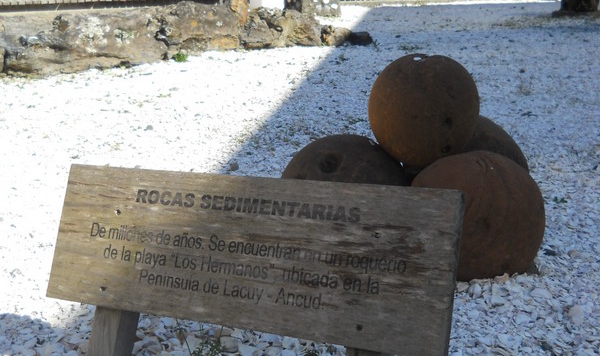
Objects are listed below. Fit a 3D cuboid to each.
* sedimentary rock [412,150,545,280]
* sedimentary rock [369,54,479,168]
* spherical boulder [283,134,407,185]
[{"bbox_3d":[0.568,0.124,2.720,0.420,0.405,0.420,-1,14,0],"label":"sedimentary rock"},{"bbox_3d":[0.414,-0.215,2.850,0.370,0.385,0.370,-1,14,0],"label":"sedimentary rock"},{"bbox_3d":[0.151,0.074,2.800,0.445,0.420,0.445,-1,14,0],"label":"spherical boulder"}]

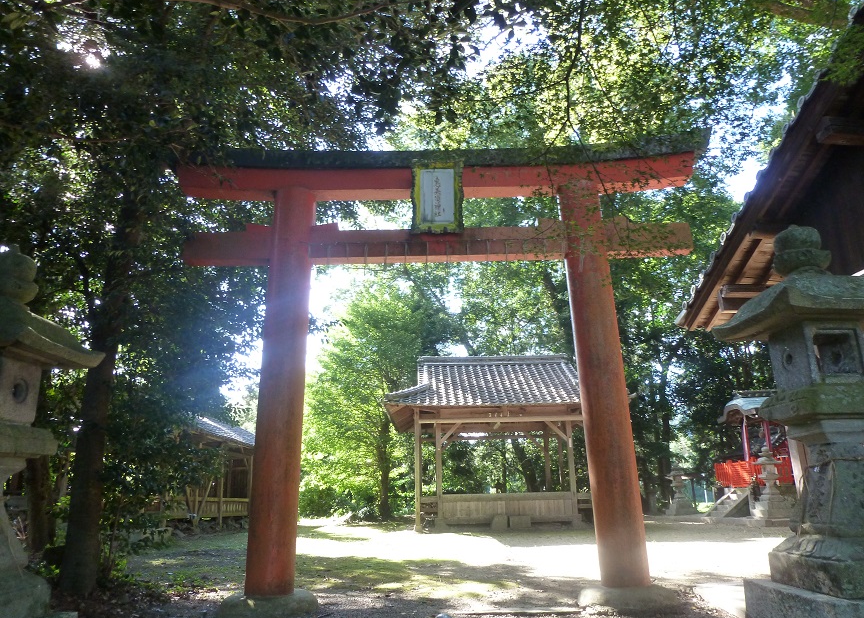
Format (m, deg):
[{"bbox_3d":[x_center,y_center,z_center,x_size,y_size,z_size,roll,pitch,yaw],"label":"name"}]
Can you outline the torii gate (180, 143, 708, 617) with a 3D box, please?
[{"bbox_3d":[0.111,0.512,6.701,6.600,5.150,0.800,-1,-17,0],"label":"torii gate"}]

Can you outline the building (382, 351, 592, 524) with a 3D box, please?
[{"bbox_3d":[2.170,4.091,19.228,6.825,5.320,6.840,-1,-17,0],"label":"building"}]

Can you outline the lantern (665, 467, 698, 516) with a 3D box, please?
[{"bbox_3d":[9.885,7.224,23.877,0.820,1.830,0.820,-1,-17,0],"label":"lantern"}]

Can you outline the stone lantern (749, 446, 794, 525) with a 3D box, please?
[{"bbox_3d":[9.325,4.830,16.456,0.780,2.001,0.780,-1,-17,0],"label":"stone lantern"}]

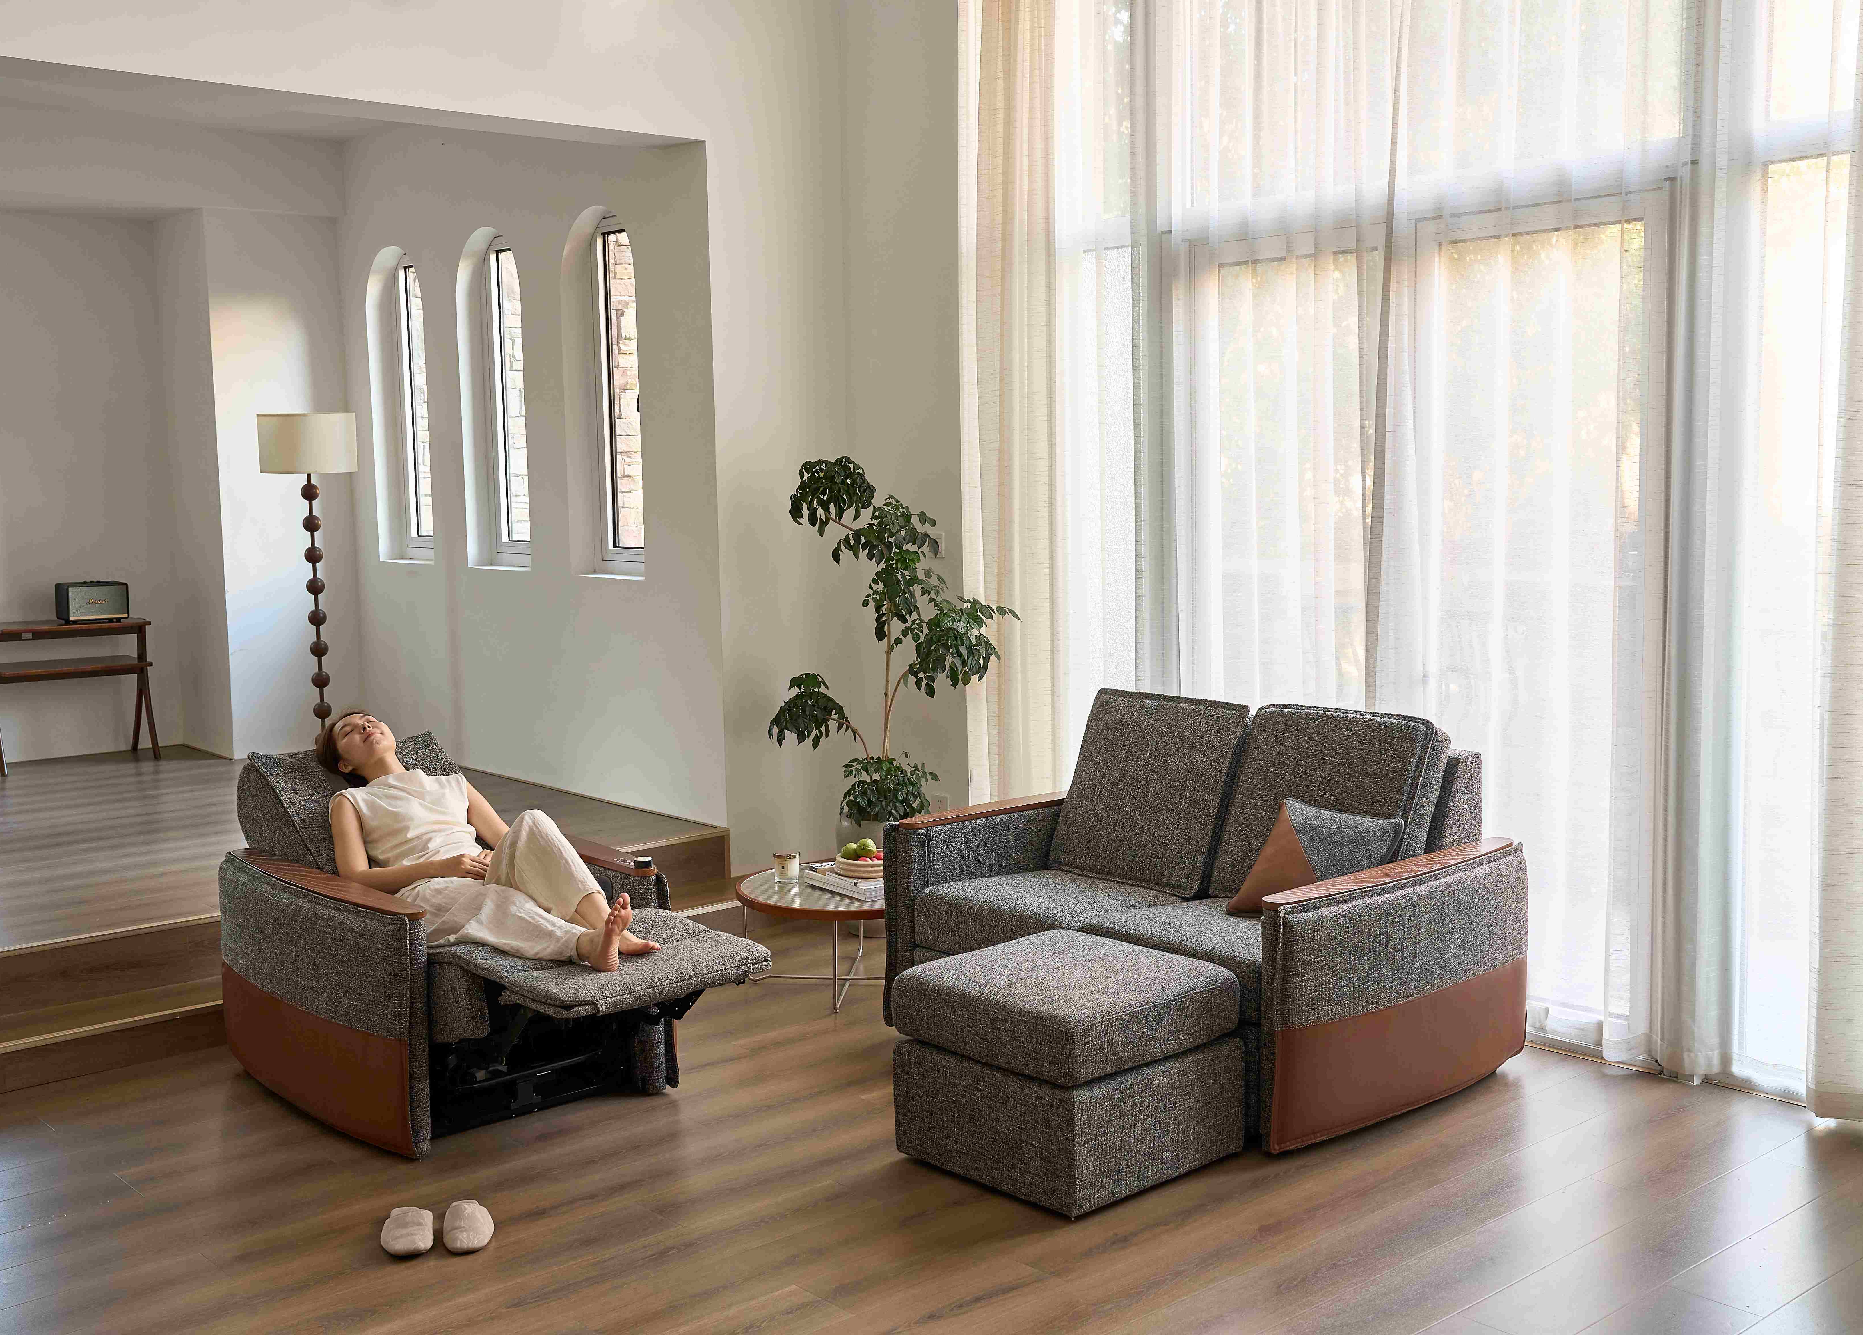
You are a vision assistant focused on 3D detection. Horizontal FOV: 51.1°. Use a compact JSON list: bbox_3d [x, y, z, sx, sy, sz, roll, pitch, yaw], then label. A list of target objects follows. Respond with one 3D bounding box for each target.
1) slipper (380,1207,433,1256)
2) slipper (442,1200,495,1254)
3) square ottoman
[{"bbox_3d":[-1.129,1.193,4.221,0.110,0.065,0.246,-2,6,-11],"label":"slipper"},{"bbox_3d":[-1.003,1.190,4.227,0.110,0.065,0.246,-2,6,-11],"label":"slipper"},{"bbox_3d":[0.320,0.929,4.605,0.572,0.454,0.591,-6,8,-42],"label":"square ottoman"}]

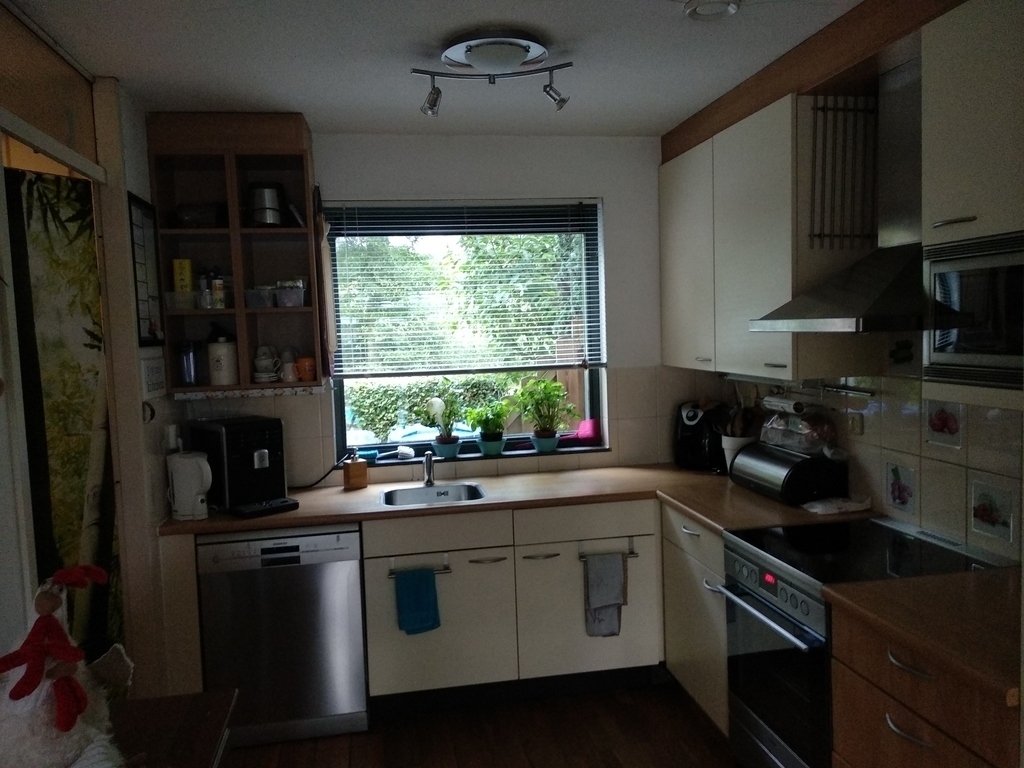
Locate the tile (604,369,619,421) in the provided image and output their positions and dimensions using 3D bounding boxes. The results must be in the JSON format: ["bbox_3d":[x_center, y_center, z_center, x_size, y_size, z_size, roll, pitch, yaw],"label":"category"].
[{"bbox_3d":[0.487,0.052,3.787,0.065,0.254,0.012,-2,4,-10],"label":"tile"}]

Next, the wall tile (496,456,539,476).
[{"bbox_3d":[0.031,0.395,3.727,0.200,0.075,0.012,-2,4,-10],"label":"wall tile"}]

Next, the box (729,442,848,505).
[{"bbox_3d":[1.094,0.347,3.072,0.268,0.184,0.415,-3,5,-10],"label":"box"}]

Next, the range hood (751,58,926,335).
[{"bbox_3d":[1.080,-0.549,2.272,0.506,0.770,0.588,-3,5,-10],"label":"range hood"}]

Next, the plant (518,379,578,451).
[{"bbox_3d":[0.176,0.157,3.792,0.312,0.355,0.260,-2,4,-10],"label":"plant"}]

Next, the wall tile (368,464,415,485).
[{"bbox_3d":[-0.551,0.410,3.527,0.199,0.084,0.011,-3,5,-10],"label":"wall tile"}]

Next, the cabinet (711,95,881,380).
[{"bbox_3d":[1.075,-0.521,2.933,0.357,0.965,0.614,-2,4,-10],"label":"cabinet"}]

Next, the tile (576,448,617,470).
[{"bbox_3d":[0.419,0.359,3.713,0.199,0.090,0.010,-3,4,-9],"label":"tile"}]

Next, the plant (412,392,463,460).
[{"bbox_3d":[-0.348,0.194,3.589,0.220,0.290,0.190,-3,4,-9],"label":"plant"}]

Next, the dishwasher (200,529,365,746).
[{"bbox_3d":[-0.911,0.947,3.210,0.598,0.840,0.580,-3,4,-9],"label":"dishwasher"}]

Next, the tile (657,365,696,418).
[{"bbox_3d":[0.800,0.031,3.754,0.199,0.247,0.010,-3,4,-9],"label":"tile"}]

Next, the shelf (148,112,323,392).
[{"bbox_3d":[-1.122,-0.528,3.215,0.594,1.084,0.338,-3,4,-9],"label":"shelf"}]

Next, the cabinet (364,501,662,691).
[{"bbox_3d":[-0.024,0.842,3.398,1.216,0.714,0.547,-3,5,-10],"label":"cabinet"}]

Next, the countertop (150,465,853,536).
[{"bbox_3d":[-0.049,0.495,3.053,2.545,0.038,1.135,-3,5,-10],"label":"countertop"}]

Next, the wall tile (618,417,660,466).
[{"bbox_3d":[0.628,0.291,3.830,0.200,0.232,0.012,-2,4,-10],"label":"wall tile"}]

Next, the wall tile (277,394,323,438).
[{"bbox_3d":[-0.978,0.116,3.522,0.200,0.254,0.012,-2,4,-10],"label":"wall tile"}]

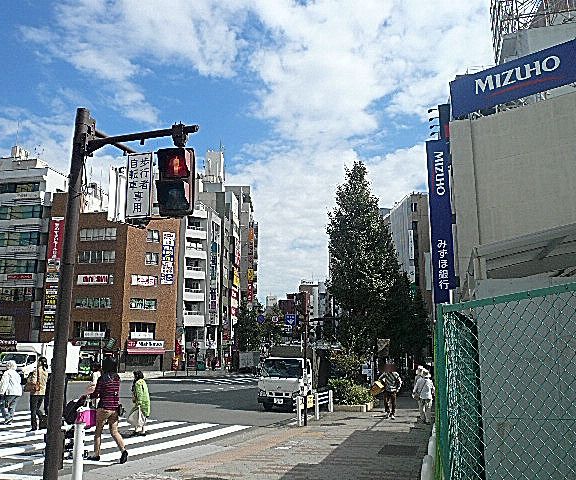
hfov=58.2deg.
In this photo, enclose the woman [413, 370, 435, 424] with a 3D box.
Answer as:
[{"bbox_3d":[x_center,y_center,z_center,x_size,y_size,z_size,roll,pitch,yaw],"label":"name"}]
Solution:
[{"bbox_3d":[3.801,4.351,14.470,0.550,1.502,0.420,-1,-13,5],"label":"woman"}]

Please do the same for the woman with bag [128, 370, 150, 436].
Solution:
[{"bbox_3d":[-3.460,3.788,12.062,0.460,1.426,0.480,-7,-15,27],"label":"woman with bag"}]

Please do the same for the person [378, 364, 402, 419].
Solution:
[{"bbox_3d":[3.084,4.557,15.579,0.640,1.576,0.450,-2,-13,8],"label":"person"}]

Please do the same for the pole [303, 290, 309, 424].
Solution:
[{"bbox_3d":[0.474,3.126,13.793,0.140,3.466,0.140,0,-13,0],"label":"pole"}]

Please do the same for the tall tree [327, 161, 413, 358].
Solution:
[{"bbox_3d":[3.170,1.500,21.100,3.700,10.100,3.700,0,-12,0],"label":"tall tree"}]

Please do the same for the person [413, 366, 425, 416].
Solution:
[{"bbox_3d":[4.220,4.820,16.500,0.520,1.600,0.360,-3,-12,14],"label":"person"}]

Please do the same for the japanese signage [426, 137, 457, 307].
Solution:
[{"bbox_3d":[6.300,-0.850,21.400,0.920,6.900,0.300,-3,-12,13],"label":"japanese signage"}]

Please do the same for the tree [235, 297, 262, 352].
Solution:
[{"bbox_3d":[-4.800,11.400,63.000,3.800,8.800,3.800,0,-12,0],"label":"tree"}]

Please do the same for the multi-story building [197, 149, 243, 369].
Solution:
[{"bbox_3d":[-12.000,3.691,77.172,9.000,31.000,8.500,-4,-14,16],"label":"multi-story building"}]

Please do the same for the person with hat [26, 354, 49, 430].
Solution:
[{"bbox_3d":[-5.660,3.470,11.700,0.420,1.590,0.520,-9,-15,36],"label":"person with hat"}]

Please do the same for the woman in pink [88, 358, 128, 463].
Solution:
[{"bbox_3d":[-2.924,2.755,8.432,0.650,1.608,0.500,-7,-15,29],"label":"woman in pink"}]

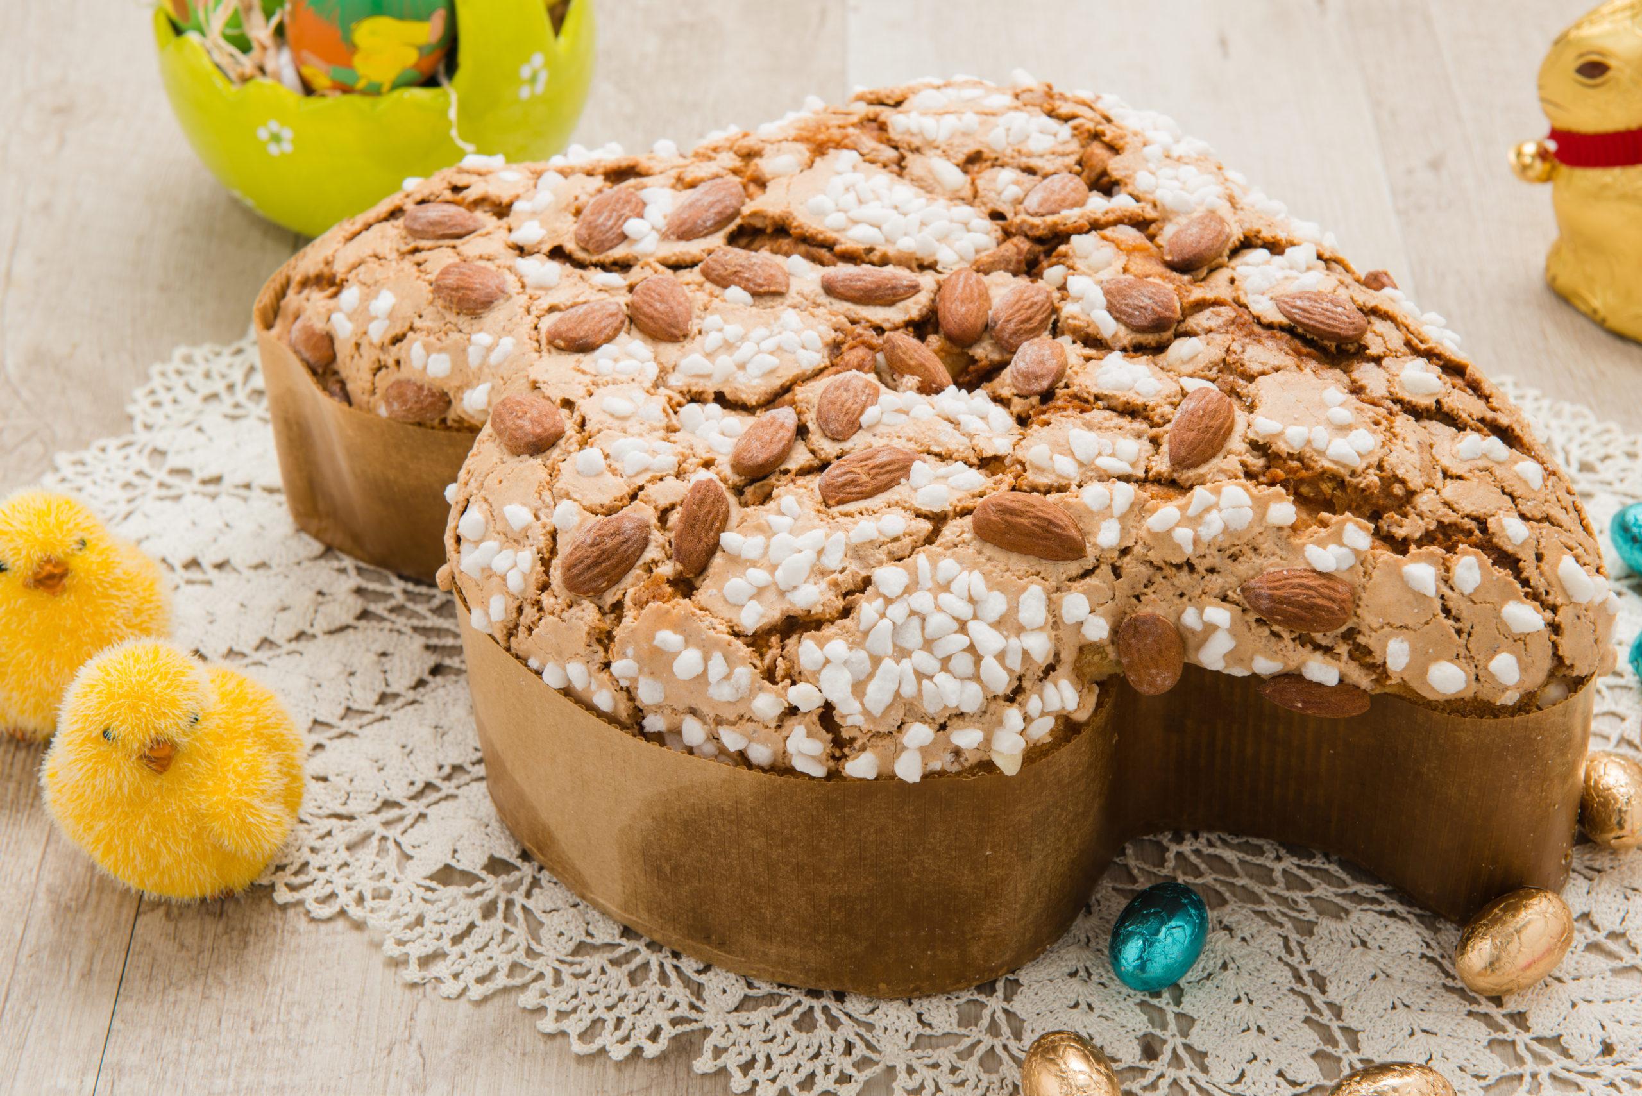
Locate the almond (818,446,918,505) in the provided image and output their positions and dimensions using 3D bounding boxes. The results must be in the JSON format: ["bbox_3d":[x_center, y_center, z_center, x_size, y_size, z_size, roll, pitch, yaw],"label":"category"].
[{"bbox_3d":[0.010,-0.015,0.671,0.023,0.008,0.012,-22,49,-16],"label":"almond"}]

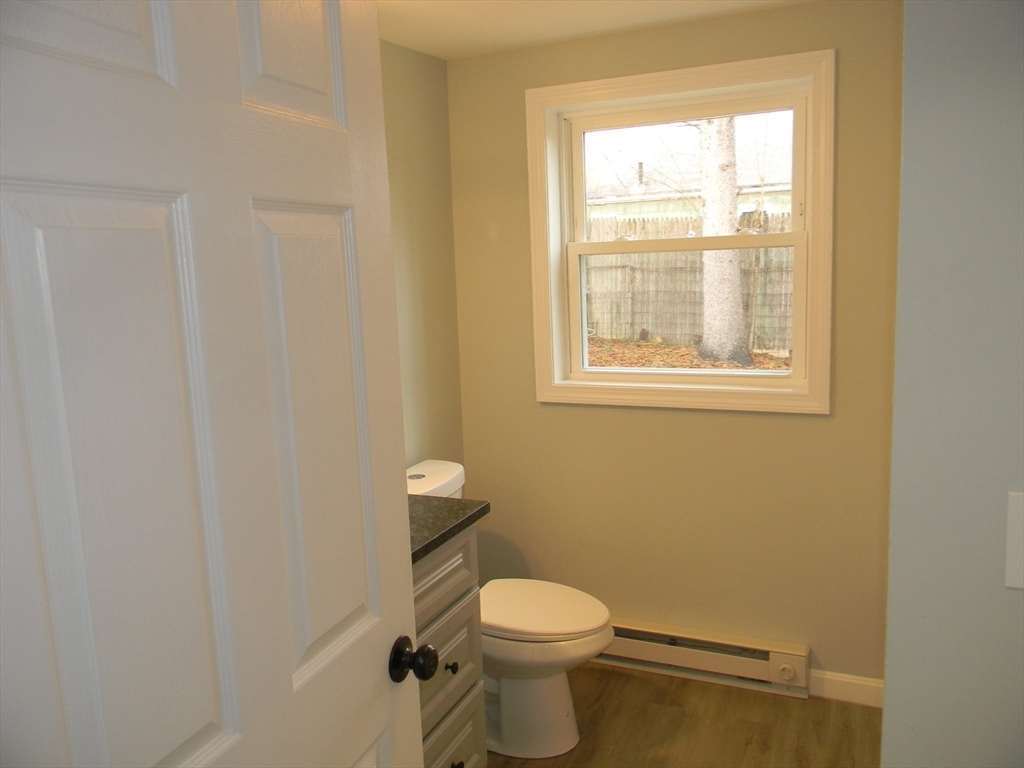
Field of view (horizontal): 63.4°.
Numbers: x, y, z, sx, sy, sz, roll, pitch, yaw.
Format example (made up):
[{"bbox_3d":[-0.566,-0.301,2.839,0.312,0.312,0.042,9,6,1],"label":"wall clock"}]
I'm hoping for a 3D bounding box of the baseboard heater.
[{"bbox_3d":[0.551,0.948,2.912,0.920,0.185,0.070,2,10,25],"label":"baseboard heater"}]

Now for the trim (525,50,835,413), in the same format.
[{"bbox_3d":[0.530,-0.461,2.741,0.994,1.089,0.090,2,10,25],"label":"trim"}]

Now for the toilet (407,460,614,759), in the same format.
[{"bbox_3d":[-0.030,0.707,2.620,0.742,0.800,0.396,2,10,25],"label":"toilet"}]

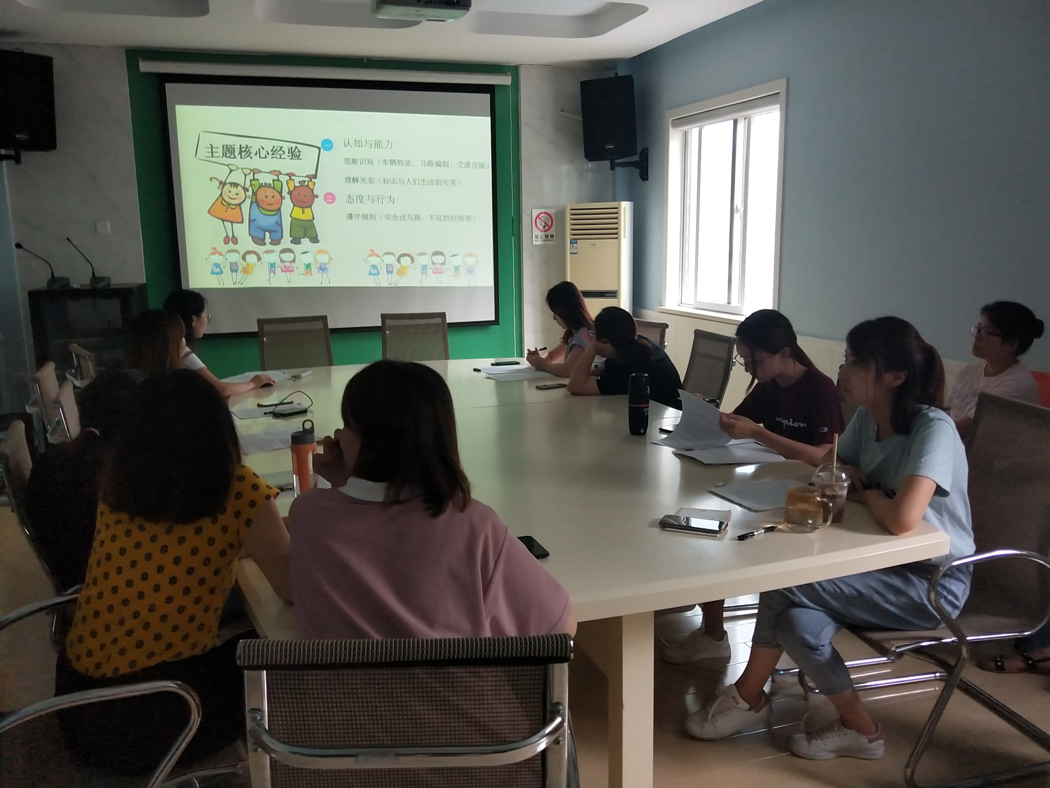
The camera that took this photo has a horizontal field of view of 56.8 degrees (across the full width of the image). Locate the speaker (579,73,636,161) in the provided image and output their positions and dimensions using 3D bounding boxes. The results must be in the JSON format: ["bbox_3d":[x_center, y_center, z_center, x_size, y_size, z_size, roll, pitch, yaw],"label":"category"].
[{"bbox_3d":[0.694,-2.115,7.460,0.400,0.590,0.340,2,16,19],"label":"speaker"}]

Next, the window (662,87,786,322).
[{"bbox_3d":[1.386,-1.306,6.792,0.150,1.490,1.500,-5,10,-22],"label":"window"}]

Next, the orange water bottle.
[{"bbox_3d":[-0.610,0.190,2.657,0.071,0.236,0.071,-2,9,-2],"label":"orange water bottle"}]

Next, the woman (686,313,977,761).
[{"bbox_3d":[0.826,0.423,2.571,0.720,1.240,0.500,-1,9,3],"label":"woman"}]

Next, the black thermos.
[{"bbox_3d":[0.416,0.035,3.533,0.073,0.221,0.073,-2,9,-2],"label":"black thermos"}]

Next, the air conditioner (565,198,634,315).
[{"bbox_3d":[0.623,-0.682,7.942,0.480,1.740,0.290,3,10,25],"label":"air conditioner"}]

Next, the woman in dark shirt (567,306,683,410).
[{"bbox_3d":[0.483,0.155,4.554,0.720,1.160,0.500,-3,9,-8],"label":"woman in dark shirt"}]

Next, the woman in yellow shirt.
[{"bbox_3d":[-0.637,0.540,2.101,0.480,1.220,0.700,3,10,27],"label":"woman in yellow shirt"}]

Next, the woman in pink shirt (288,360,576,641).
[{"bbox_3d":[-0.145,0.565,1.785,0.520,1.250,0.720,-2,9,-5],"label":"woman in pink shirt"}]

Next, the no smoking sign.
[{"bbox_3d":[0.156,-1.366,7.945,0.200,0.287,0.010,-5,10,-22],"label":"no smoking sign"}]

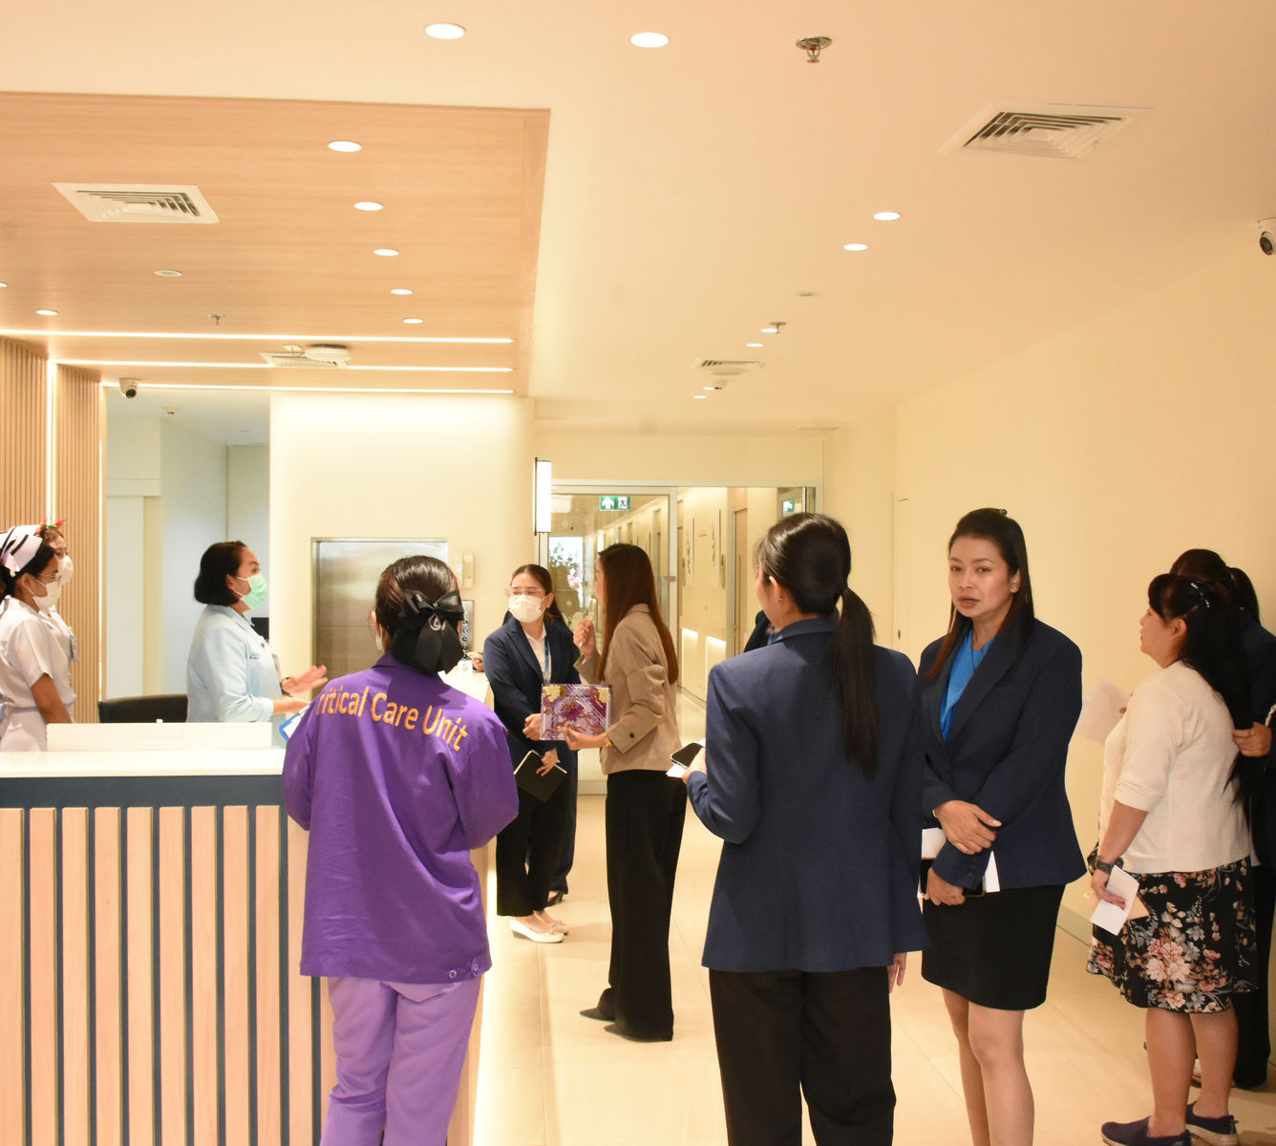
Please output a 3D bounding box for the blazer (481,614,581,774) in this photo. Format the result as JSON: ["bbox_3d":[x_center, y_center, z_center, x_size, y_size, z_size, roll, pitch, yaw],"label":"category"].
[{"bbox_3d":[-0.447,0.501,6.000,0.430,0.650,0.280,0,0,-38],"label":"blazer"}]

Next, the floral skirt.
[{"bbox_3d":[1.442,0.949,3.860,0.400,0.450,0.430,0,0,26],"label":"floral skirt"}]

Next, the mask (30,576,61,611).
[{"bbox_3d":[-2.223,0.084,5.400,0.090,0.130,0.140,0,0,-41],"label":"mask"}]

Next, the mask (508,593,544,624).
[{"bbox_3d":[-0.472,0.151,6.060,0.150,0.125,0.085,0,0,22],"label":"mask"}]

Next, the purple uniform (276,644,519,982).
[{"bbox_3d":[-0.491,0.501,2.950,0.470,0.680,0.350,0,0,-19],"label":"purple uniform"}]

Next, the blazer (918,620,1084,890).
[{"bbox_3d":[0.785,0.389,3.120,0.300,0.600,0.440,0,0,-42],"label":"blazer"}]

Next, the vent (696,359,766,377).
[{"bbox_3d":[0.467,-1.050,7.220,0.365,0.030,0.365,0,0,-5],"label":"vent"}]

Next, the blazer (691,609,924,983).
[{"bbox_3d":[0.344,0.441,2.900,0.460,0.690,0.320,0,0,-14],"label":"blazer"}]

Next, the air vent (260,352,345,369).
[{"bbox_3d":[-1.654,-1.051,7.100,0.390,0.030,0.390,0,0,-5],"label":"air vent"}]

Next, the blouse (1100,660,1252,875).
[{"bbox_3d":[1.442,0.517,3.840,0.360,0.560,0.450,0,0,20],"label":"blouse"}]

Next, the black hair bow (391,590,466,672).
[{"bbox_3d":[-0.421,0.117,2.900,0.145,0.175,0.090,0,0,-26],"label":"black hair bow"}]

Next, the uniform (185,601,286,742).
[{"bbox_3d":[-1.456,0.444,5.150,0.340,0.630,0.450,0,0,3],"label":"uniform"}]

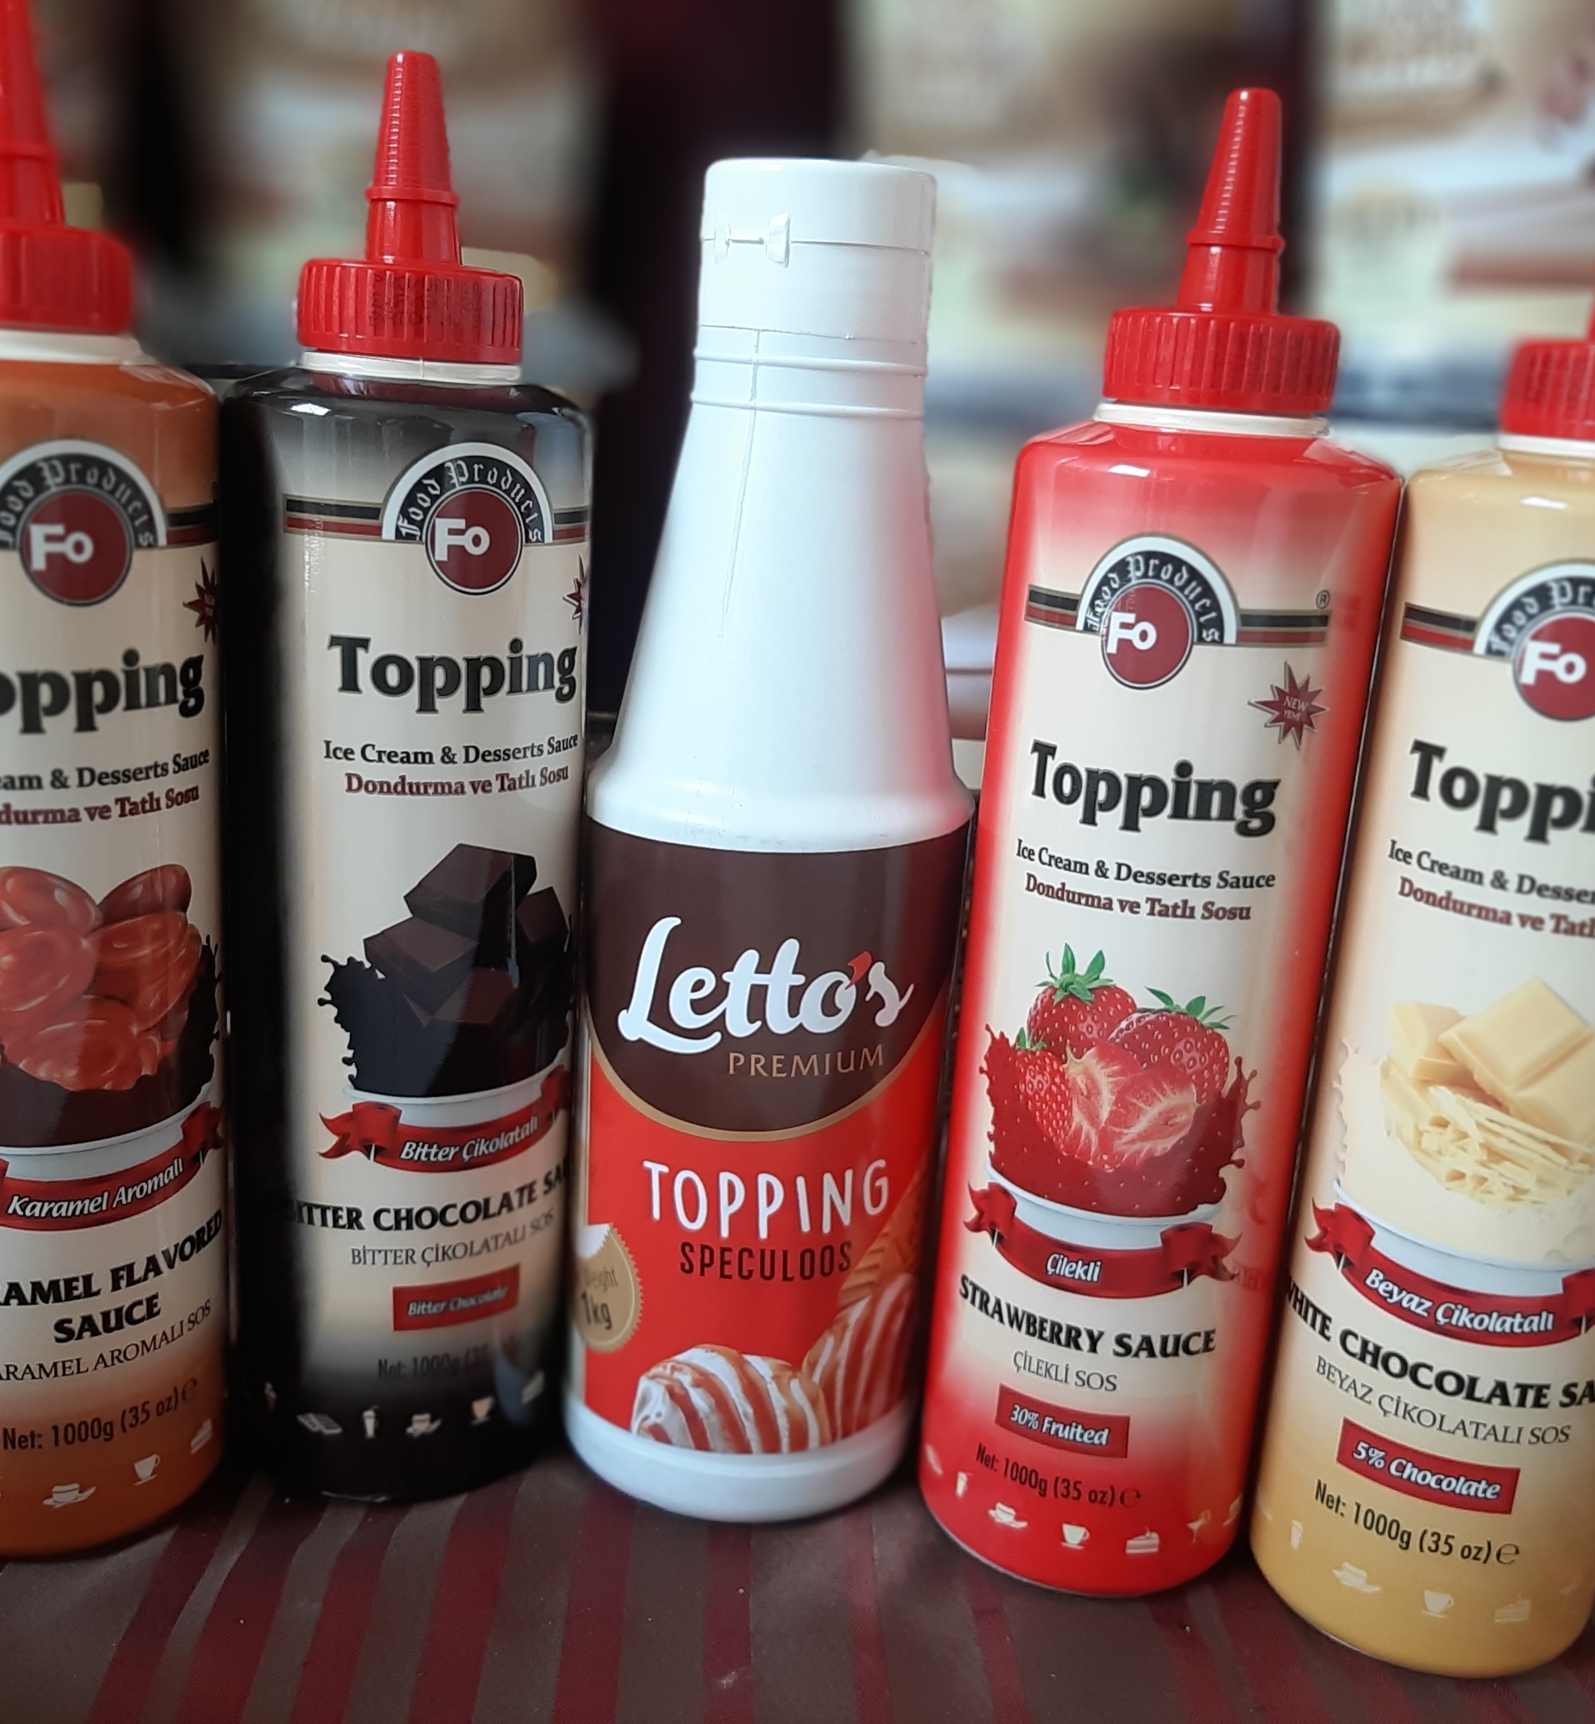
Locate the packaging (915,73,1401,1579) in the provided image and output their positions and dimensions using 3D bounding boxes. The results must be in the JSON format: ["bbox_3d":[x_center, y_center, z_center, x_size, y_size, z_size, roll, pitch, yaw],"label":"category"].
[{"bbox_3d":[0.069,0.006,0.337,0.069,0.290,0.069,9,15,18],"label":"packaging"}]

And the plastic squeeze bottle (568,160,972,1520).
[{"bbox_3d":[-0.004,-0.002,0.375,0.082,0.276,0.082,2,15,-7],"label":"plastic squeeze bottle"}]

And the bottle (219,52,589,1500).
[{"bbox_3d":[-0.079,-0.008,0.351,0.069,0.290,0.069,-4,17,-29],"label":"bottle"}]

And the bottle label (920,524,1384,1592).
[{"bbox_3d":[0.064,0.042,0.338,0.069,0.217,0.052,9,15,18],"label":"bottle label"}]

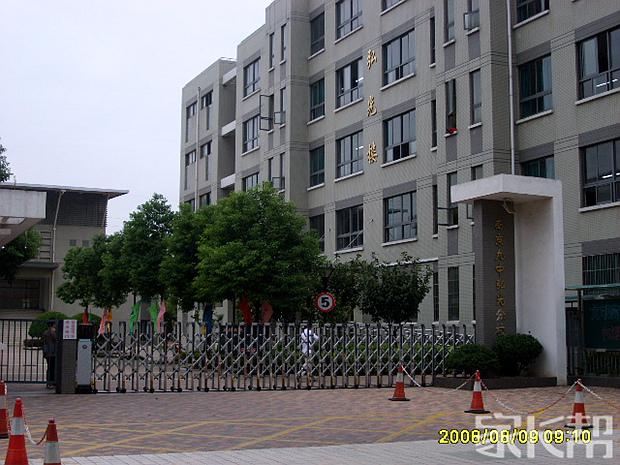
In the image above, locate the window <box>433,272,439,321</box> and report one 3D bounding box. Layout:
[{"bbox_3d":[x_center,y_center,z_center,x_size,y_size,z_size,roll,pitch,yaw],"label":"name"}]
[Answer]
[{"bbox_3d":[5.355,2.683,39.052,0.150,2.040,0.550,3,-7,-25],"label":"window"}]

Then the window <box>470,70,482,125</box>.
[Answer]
[{"bbox_3d":[6.240,-5.023,34.625,0.150,1.950,0.700,3,-7,-25],"label":"window"}]

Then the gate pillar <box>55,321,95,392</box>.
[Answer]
[{"bbox_3d":[-5.303,2.820,21.114,0.800,1.620,0.420,3,-7,-26],"label":"gate pillar"}]

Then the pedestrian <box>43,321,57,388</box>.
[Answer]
[{"bbox_3d":[-6.237,2.898,22.317,0.340,1.668,0.480,3,-7,-23],"label":"pedestrian"}]

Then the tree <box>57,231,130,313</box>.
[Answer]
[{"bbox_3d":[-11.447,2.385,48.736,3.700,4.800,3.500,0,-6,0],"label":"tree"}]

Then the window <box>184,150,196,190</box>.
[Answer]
[{"bbox_3d":[-8.698,-4.567,68.601,0.150,2.700,2.300,3,-7,-25],"label":"window"}]

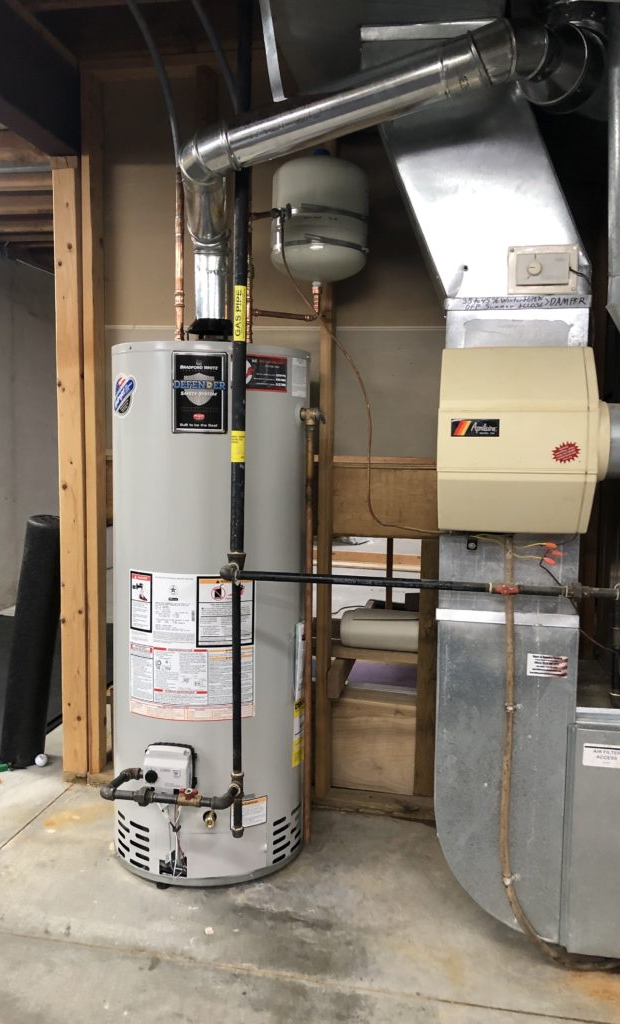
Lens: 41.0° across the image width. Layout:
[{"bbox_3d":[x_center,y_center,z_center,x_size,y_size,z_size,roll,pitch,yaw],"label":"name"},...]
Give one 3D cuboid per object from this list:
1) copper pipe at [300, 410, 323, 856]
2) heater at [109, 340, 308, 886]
[{"bbox_3d":[0.001,0.324,2.279,0.055,1.220,0.045,2,5,12],"label":"copper pipe"},{"bbox_3d":[-0.291,0.274,2.410,0.565,1.456,0.600,1,5,4],"label":"heater"}]

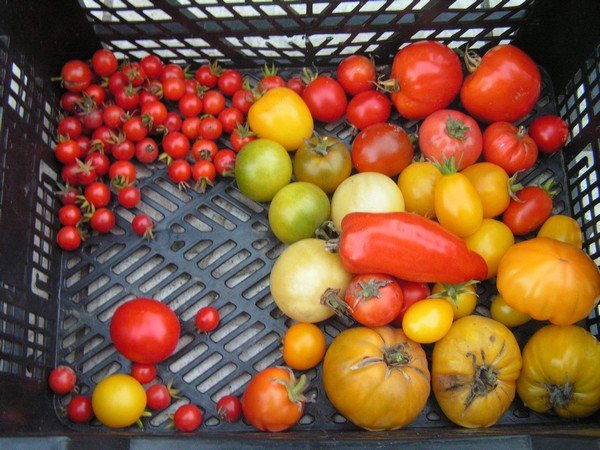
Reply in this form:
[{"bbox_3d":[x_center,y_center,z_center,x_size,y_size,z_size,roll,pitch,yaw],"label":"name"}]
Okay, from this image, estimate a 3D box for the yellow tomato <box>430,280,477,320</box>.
[{"bbox_3d":[0.142,0.068,0.604,0.042,0.036,0.038,0,76,0],"label":"yellow tomato"}]

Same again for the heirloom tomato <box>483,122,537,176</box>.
[{"bbox_3d":[0.212,-0.078,0.662,0.055,0.049,0.055,6,44,-24],"label":"heirloom tomato"}]

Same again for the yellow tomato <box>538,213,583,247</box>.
[{"bbox_3d":[0.249,0.014,0.640,0.042,0.042,0.052,37,83,6],"label":"yellow tomato"}]

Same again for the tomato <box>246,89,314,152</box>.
[{"bbox_3d":[-0.020,-0.107,0.661,0.064,0.057,0.063,-1,75,-1],"label":"tomato"}]

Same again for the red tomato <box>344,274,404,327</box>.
[{"bbox_3d":[0.070,0.071,0.621,0.055,0.046,0.049,-2,69,5],"label":"red tomato"}]

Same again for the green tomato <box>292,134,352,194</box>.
[{"bbox_3d":[0.022,-0.060,0.652,0.057,0.052,0.057,-1,38,-1],"label":"green tomato"}]

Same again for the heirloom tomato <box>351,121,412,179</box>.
[{"bbox_3d":[0.083,-0.075,0.655,0.062,0.055,0.054,-1,75,-1],"label":"heirloom tomato"}]

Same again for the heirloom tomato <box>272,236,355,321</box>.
[{"bbox_3d":[0.011,0.051,0.610,0.073,0.075,0.075,42,120,40],"label":"heirloom tomato"}]

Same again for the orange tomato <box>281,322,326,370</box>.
[{"bbox_3d":[0.004,0.110,0.592,0.040,0.038,0.043,0,76,0],"label":"orange tomato"}]

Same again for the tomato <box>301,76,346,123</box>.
[{"bbox_3d":[0.026,-0.128,0.674,0.045,0.045,0.048,-24,92,1],"label":"tomato"}]

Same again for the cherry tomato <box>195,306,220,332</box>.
[{"bbox_3d":[-0.087,0.090,0.625,0.023,0.023,0.024,-1,75,-1],"label":"cherry tomato"}]

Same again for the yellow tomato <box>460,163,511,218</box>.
[{"bbox_3d":[0.174,-0.033,0.622,0.050,0.048,0.053,0,76,0],"label":"yellow tomato"}]

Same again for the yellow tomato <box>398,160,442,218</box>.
[{"bbox_3d":[0.116,-0.033,0.622,0.047,0.048,0.054,0,76,0],"label":"yellow tomato"}]

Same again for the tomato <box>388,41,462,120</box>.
[{"bbox_3d":[0.129,-0.147,0.666,0.073,0.071,0.080,1,75,-18],"label":"tomato"}]

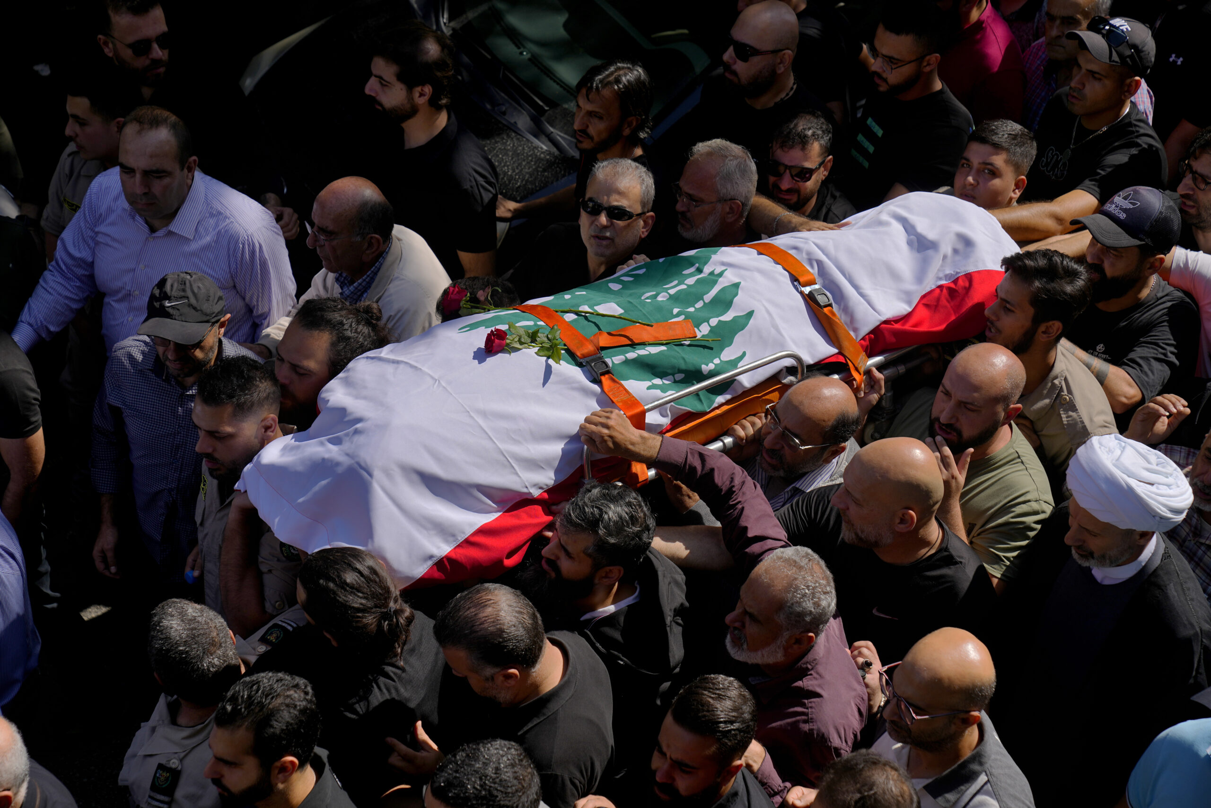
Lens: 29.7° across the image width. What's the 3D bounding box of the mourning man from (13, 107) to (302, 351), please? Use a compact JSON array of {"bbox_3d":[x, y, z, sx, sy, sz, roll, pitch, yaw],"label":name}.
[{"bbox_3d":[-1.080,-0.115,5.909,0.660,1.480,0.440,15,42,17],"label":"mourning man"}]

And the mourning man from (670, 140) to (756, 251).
[{"bbox_3d":[0.280,0.075,6.163,0.380,1.730,0.520,-19,41,-24],"label":"mourning man"}]

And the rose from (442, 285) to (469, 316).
[{"bbox_3d":[-0.336,-0.232,5.130,0.060,0.065,0.060,8,37,11],"label":"rose"}]

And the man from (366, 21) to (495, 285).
[{"bbox_3d":[-0.467,-0.250,6.365,0.340,1.770,0.520,-16,39,-20],"label":"man"}]

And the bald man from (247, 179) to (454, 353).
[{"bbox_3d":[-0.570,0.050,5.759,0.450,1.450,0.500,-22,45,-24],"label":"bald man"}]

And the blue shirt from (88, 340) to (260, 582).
[{"bbox_3d":[-0.994,0.136,5.524,0.490,0.700,0.310,16,39,20],"label":"blue shirt"}]

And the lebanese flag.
[{"bbox_3d":[0.090,-0.099,5.034,1.860,0.420,0.540,-21,44,-23],"label":"lebanese flag"}]

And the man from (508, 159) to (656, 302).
[{"bbox_3d":[0.058,0.115,5.970,0.540,1.730,0.360,23,42,27],"label":"man"}]

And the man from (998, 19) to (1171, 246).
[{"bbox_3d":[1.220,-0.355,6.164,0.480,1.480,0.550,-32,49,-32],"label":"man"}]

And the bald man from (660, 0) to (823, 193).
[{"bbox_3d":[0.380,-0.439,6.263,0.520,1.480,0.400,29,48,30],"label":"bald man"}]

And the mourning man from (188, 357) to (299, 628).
[{"bbox_3d":[-0.743,0.618,5.262,0.420,1.740,0.520,-19,41,-24],"label":"mourning man"}]

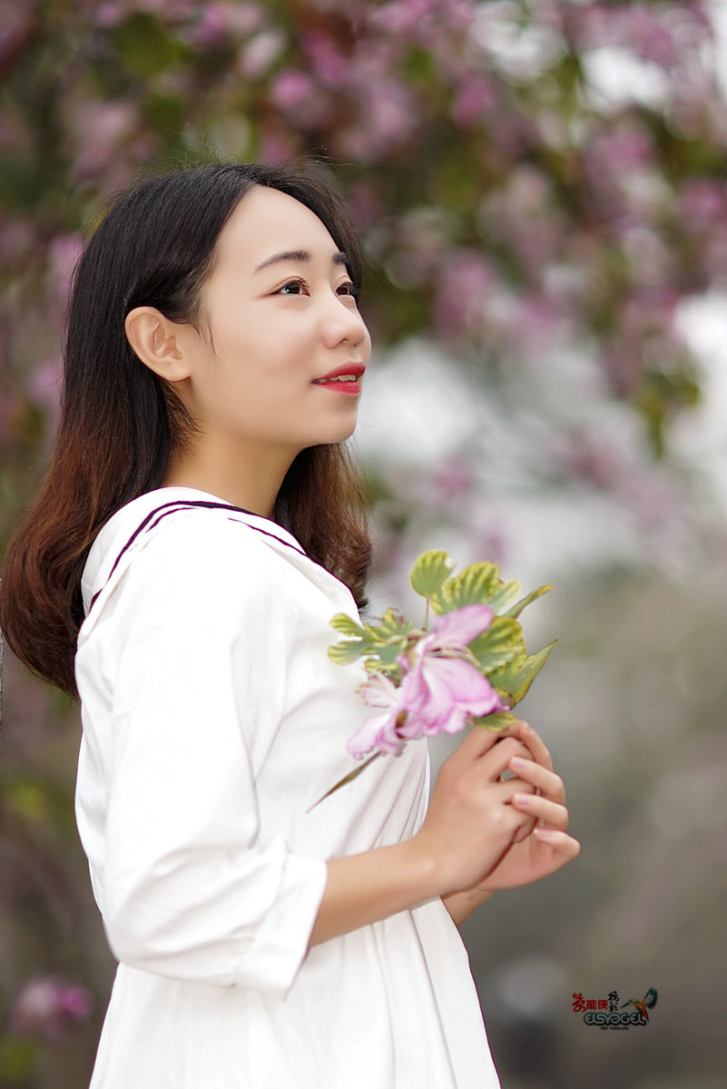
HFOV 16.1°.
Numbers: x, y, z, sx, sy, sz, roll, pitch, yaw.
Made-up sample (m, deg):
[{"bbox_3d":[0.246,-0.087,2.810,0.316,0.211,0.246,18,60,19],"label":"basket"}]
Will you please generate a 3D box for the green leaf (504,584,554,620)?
[{"bbox_3d":[0.121,0.043,1.900,0.046,0.012,0.028,-36,0,0],"label":"green leaf"}]

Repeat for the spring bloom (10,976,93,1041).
[{"bbox_3d":[-0.413,0.612,3.400,0.105,0.083,0.085,0,0,0],"label":"spring bloom"}]

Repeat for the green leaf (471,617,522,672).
[{"bbox_3d":[0.096,0.073,1.880,0.042,0.042,0.022,0,0,-11],"label":"green leaf"}]

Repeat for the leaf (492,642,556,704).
[{"bbox_3d":[0.117,0.094,1.880,0.060,0.033,0.028,-44,0,0],"label":"leaf"}]

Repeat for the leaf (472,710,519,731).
[{"bbox_3d":[0.094,0.128,1.880,0.035,0.016,0.028,0,0,0],"label":"leaf"}]

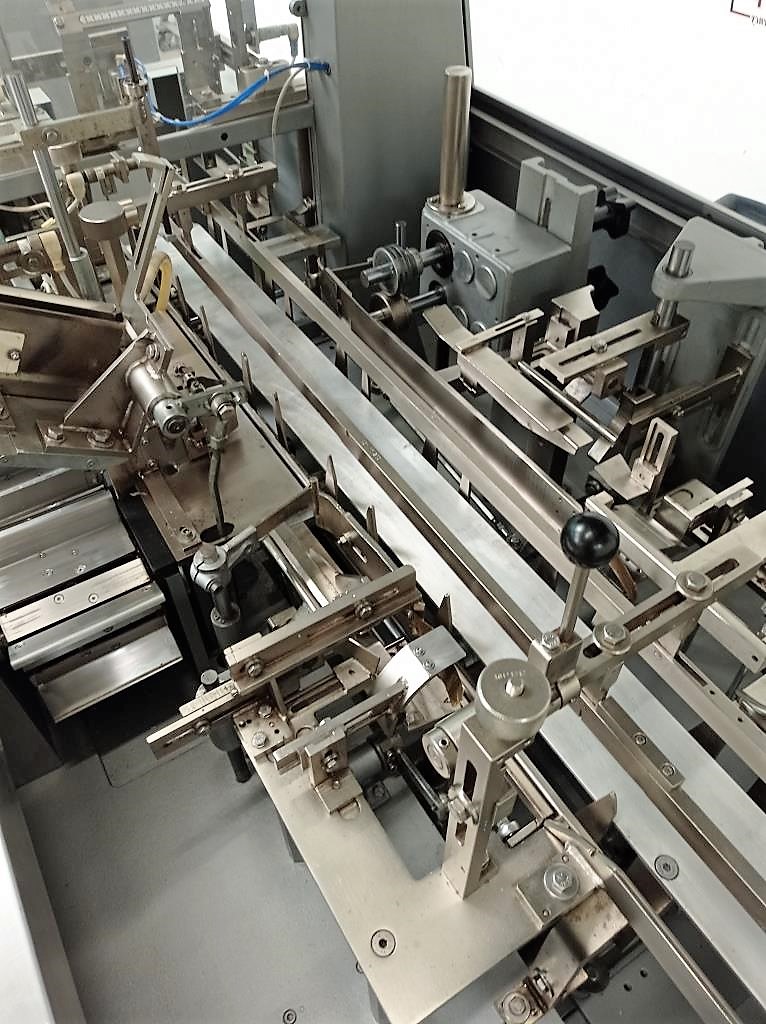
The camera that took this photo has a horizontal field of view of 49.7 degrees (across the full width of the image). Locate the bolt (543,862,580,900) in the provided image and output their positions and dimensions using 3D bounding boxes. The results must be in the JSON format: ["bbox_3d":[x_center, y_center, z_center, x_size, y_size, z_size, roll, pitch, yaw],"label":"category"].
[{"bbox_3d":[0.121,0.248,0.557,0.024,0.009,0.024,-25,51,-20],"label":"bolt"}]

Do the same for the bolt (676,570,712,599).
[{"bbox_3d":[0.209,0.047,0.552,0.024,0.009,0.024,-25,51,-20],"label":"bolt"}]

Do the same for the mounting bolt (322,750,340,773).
[{"bbox_3d":[-0.036,0.174,0.576,0.013,0.013,0.008,-25,51,-20],"label":"mounting bolt"}]

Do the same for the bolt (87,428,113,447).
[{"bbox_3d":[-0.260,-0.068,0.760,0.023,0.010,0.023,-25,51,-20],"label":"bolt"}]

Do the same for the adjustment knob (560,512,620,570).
[{"bbox_3d":[0.116,0.017,0.462,0.032,0.032,0.032,-1,47,1],"label":"adjustment knob"}]

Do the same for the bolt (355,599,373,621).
[{"bbox_3d":[-0.015,0.074,0.630,0.013,0.013,0.008,-25,51,-20],"label":"bolt"}]

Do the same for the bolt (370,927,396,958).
[{"bbox_3d":[0.000,0.285,0.545,0.016,0.005,0.016,-1,47,1],"label":"bolt"}]

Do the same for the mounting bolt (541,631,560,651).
[{"bbox_3d":[0.106,0.081,0.520,0.011,0.005,0.011,-25,51,-20],"label":"mounting bolt"}]

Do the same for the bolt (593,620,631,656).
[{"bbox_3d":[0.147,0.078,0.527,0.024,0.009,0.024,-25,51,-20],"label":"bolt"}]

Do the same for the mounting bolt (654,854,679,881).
[{"bbox_3d":[0.190,0.239,0.554,0.016,0.005,0.016,-1,47,1],"label":"mounting bolt"}]

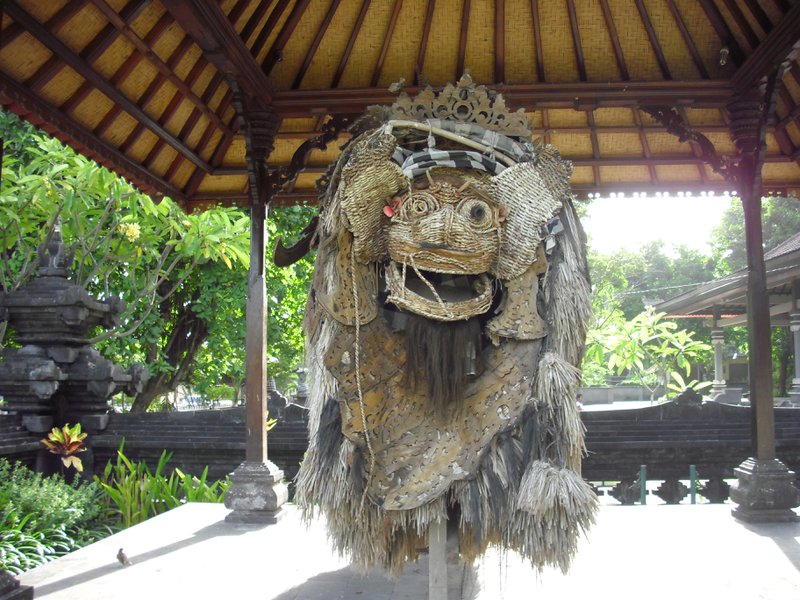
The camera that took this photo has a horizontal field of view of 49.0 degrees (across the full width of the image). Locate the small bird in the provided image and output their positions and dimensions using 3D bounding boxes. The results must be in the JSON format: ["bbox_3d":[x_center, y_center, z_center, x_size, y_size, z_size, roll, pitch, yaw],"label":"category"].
[{"bbox_3d":[-1.745,1.623,5.562,0.125,0.112,0.067,-4,-6,35],"label":"small bird"}]

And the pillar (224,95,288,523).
[{"bbox_3d":[-1.229,0.058,7.601,0.427,3.597,0.427,-1,-5,4],"label":"pillar"}]

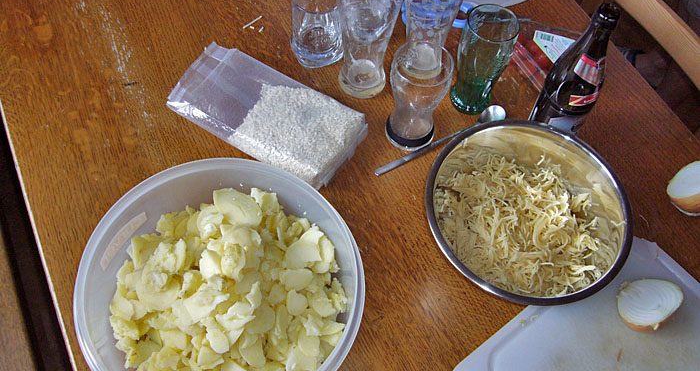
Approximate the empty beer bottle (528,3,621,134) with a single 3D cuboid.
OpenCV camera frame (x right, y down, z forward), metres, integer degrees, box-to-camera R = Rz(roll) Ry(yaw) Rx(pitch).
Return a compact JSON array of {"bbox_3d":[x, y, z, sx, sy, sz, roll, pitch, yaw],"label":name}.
[{"bbox_3d":[0.297,-0.134,0.751,0.069,0.245,0.069,36,63,17],"label":"empty beer bottle"}]

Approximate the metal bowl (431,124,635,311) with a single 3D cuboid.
[{"bbox_3d":[0.213,0.047,0.722,0.247,0.100,0.247,2,59,-2],"label":"metal bowl"}]

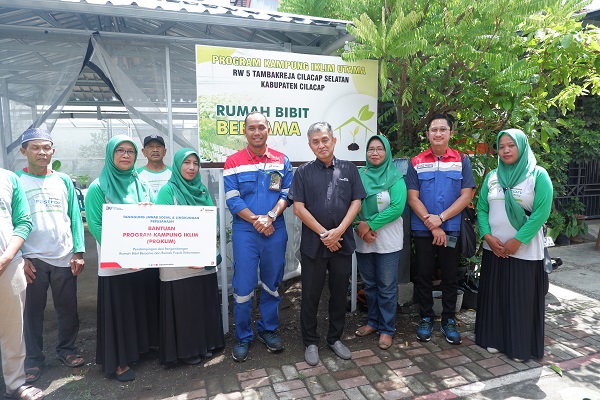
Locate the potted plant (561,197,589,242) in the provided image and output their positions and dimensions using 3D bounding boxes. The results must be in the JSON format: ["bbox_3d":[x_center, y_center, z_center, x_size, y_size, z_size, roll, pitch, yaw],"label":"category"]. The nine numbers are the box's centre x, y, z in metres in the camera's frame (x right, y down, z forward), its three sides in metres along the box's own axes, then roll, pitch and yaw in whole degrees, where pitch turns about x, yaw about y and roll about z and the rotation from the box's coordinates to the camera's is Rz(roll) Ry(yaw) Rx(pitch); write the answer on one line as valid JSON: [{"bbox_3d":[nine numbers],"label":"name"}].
[{"bbox_3d":[4.433,0.303,6.234,0.370,0.690,0.370,4,8,36],"label":"potted plant"}]

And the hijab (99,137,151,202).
[{"bbox_3d":[-1.122,-0.192,2.413,0.320,0.440,0.310,-5,8,-31],"label":"hijab"}]

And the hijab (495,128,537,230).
[{"bbox_3d":[1.444,-0.129,2.574,0.280,0.685,0.300,4,8,37],"label":"hijab"}]

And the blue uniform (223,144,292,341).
[{"bbox_3d":[-0.287,0.321,2.746,0.490,1.385,0.340,-1,7,-5],"label":"blue uniform"}]

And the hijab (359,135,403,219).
[{"bbox_3d":[0.578,-0.172,2.840,0.350,0.625,0.310,2,7,22],"label":"hijab"}]

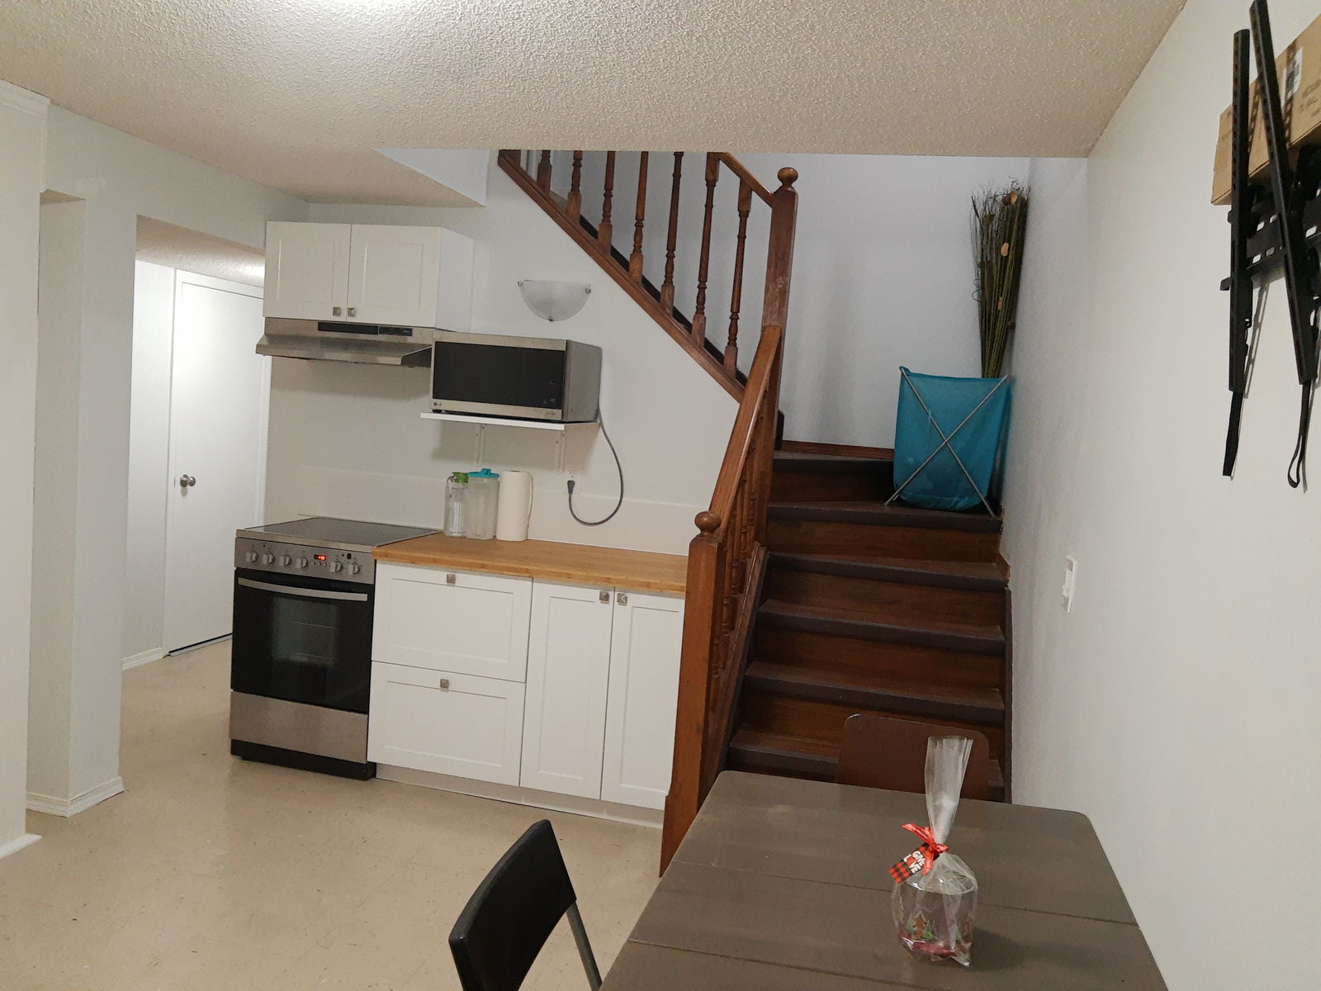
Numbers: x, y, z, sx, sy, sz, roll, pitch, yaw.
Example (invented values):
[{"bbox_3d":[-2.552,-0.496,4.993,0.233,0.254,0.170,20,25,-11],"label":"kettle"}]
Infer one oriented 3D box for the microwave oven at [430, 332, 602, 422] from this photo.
[{"bbox_3d":[-0.560,-0.462,3.928,0.533,0.298,0.410,5,6,14],"label":"microwave oven"}]

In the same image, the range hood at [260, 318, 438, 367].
[{"bbox_3d":[-1.220,-0.617,4.025,0.750,0.155,0.447,5,6,13],"label":"range hood"}]

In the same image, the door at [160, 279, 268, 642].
[{"bbox_3d":[-2.419,-0.172,5.446,0.050,1.960,0.770,5,6,14],"label":"door"}]

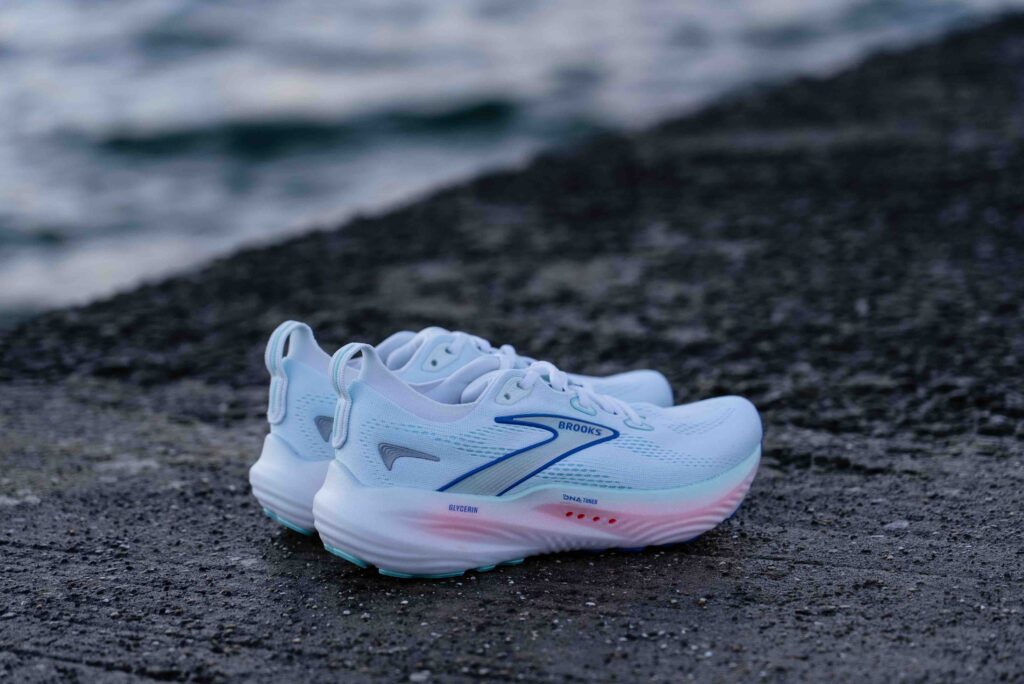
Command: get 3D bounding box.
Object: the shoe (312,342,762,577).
[{"bbox_3d":[0.020,0.055,1.719,0.281,0.128,0.105,-4,10,-25],"label":"shoe"}]

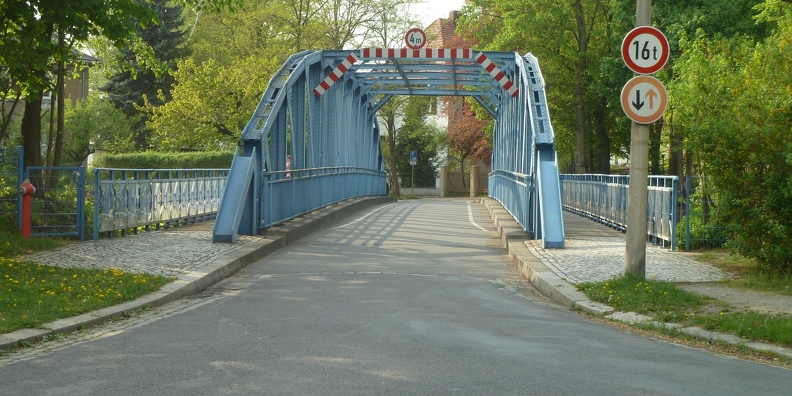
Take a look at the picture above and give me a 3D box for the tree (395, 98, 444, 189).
[{"bbox_3d":[1.540,-3.650,88.500,3.400,7.200,3.400,1,1,0],"label":"tree"}]

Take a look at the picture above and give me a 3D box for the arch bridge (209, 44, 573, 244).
[{"bbox_3d":[1.090,-2.020,48.100,6.300,4.850,48.200,1,1,3],"label":"arch bridge"}]

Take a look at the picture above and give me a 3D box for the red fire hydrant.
[{"bbox_3d":[-6.550,0.204,24.000,0.280,1.080,0.230,0,1,-30],"label":"red fire hydrant"}]

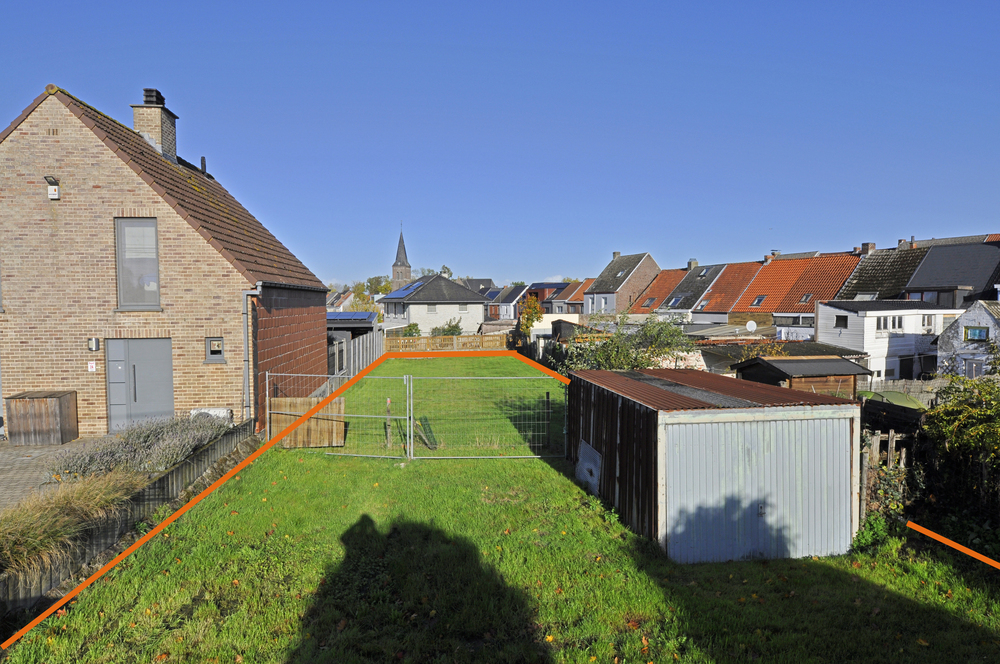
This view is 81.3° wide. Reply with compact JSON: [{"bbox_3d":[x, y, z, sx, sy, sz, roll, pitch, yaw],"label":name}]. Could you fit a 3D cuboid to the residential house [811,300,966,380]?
[{"bbox_3d":[23.220,0.623,34.727,10.500,4.800,2.800,-1,3,-29],"label":"residential house"}]

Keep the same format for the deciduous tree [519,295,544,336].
[{"bbox_3d":[2.379,-0.601,44.018,1.950,4.400,1.950,0,3,0],"label":"deciduous tree"}]

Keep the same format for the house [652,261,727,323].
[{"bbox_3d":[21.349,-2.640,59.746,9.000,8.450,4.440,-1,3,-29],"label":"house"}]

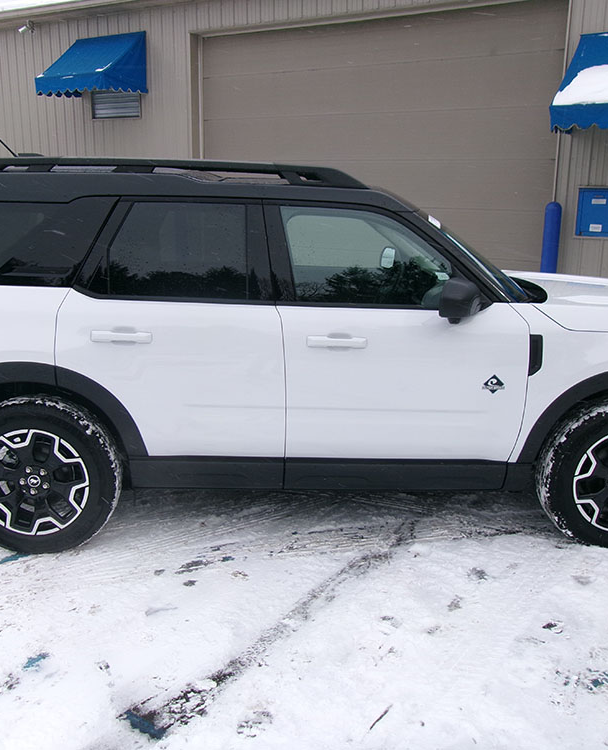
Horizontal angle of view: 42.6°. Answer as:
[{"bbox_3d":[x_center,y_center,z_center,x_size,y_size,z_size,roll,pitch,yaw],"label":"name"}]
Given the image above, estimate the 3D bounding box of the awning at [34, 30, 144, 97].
[{"bbox_3d":[-3.336,-4.868,12.172,1.530,0.920,0.920,9,17,31],"label":"awning"}]

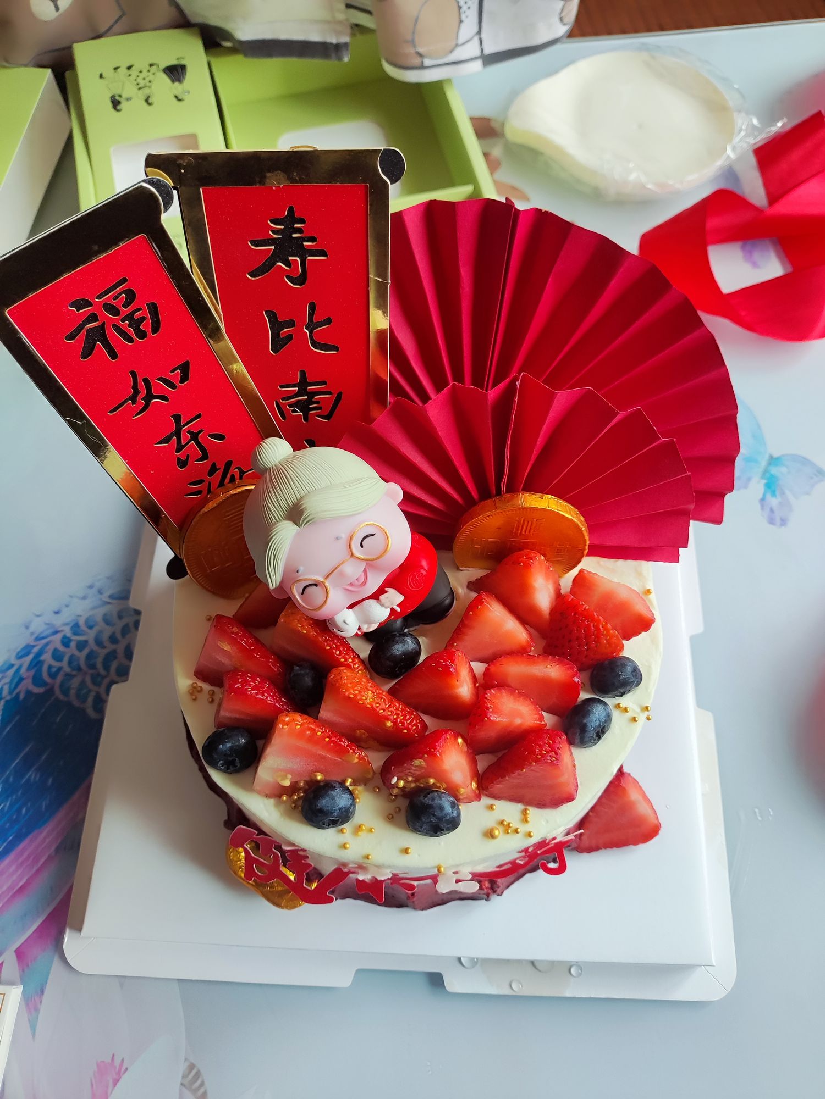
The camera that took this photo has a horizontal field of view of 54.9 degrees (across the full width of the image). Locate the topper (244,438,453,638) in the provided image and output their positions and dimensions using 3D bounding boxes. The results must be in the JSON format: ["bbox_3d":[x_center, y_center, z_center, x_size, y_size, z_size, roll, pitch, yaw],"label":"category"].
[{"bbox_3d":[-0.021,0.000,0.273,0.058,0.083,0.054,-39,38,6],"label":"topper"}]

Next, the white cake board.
[{"bbox_3d":[-0.001,0.047,0.364,0.275,0.018,0.275,2,67,1],"label":"white cake board"}]

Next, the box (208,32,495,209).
[{"bbox_3d":[-0.040,-0.237,0.474,0.136,0.036,0.154,-12,68,-5],"label":"box"}]

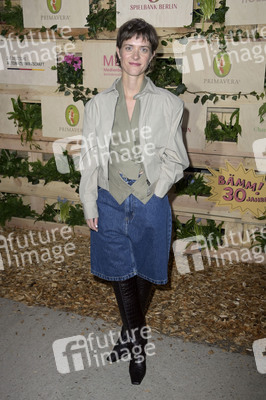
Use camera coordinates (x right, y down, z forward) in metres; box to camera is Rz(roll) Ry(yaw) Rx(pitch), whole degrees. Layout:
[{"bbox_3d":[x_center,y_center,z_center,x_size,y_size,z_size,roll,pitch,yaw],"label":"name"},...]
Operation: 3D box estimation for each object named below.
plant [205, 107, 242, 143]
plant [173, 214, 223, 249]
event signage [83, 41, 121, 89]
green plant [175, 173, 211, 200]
[{"bbox_3d":[0.651,-0.535,3.589,0.250,0.225,0.180,6,18,19],"label":"plant"},{"bbox_3d":[0.505,0.245,3.898,0.397,0.252,0.220,7,18,21],"label":"plant"},{"bbox_3d":[-0.122,-0.988,3.699,0.560,0.337,0.020,6,18,19],"label":"event signage"},{"bbox_3d":[0.446,-0.110,3.797,0.250,0.165,0.180,6,18,19],"label":"green plant"}]

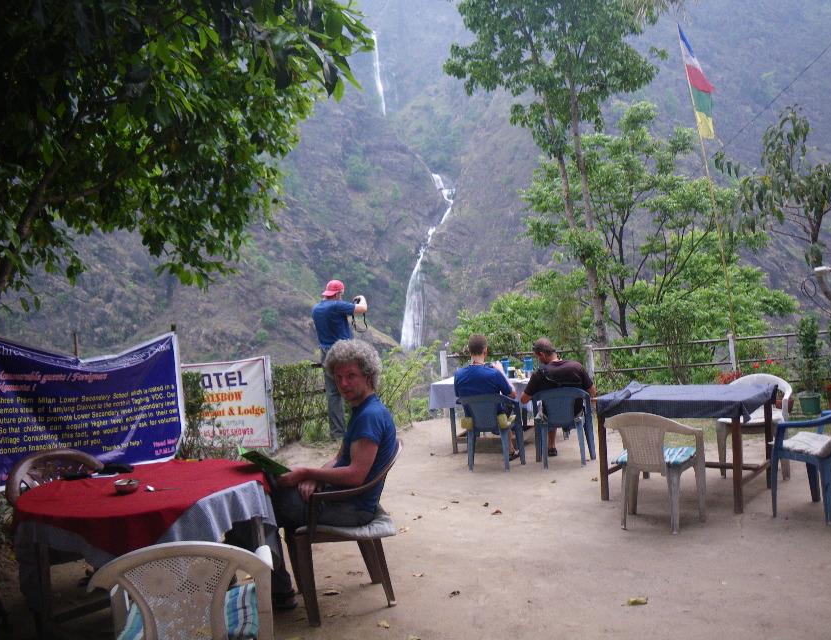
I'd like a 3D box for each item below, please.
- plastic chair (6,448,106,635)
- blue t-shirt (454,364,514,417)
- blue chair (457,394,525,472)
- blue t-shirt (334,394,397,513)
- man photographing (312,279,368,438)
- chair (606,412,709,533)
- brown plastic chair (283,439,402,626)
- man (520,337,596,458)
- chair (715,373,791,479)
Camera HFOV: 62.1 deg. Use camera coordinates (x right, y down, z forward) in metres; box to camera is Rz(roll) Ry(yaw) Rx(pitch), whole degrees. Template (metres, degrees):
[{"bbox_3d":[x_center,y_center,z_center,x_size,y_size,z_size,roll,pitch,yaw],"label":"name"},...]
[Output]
[{"bbox_3d":[-1.839,1.144,3.733,0.600,0.820,0.580,-5,-3,35],"label":"plastic chair"},{"bbox_3d":[0.738,0.765,7.380,0.560,0.550,0.360,-4,-2,14],"label":"blue t-shirt"},{"bbox_3d":[0.805,1.158,7.302,0.570,0.805,0.550,-4,-3,18],"label":"blue chair"},{"bbox_3d":[-0.272,0.725,3.750,0.340,0.590,0.450,-3,-2,-10],"label":"blue t-shirt"},{"bbox_3d":[-0.848,0.452,7.700,0.540,1.760,0.540,-1,-3,-45],"label":"man photographing"},{"bbox_3d":[1.683,1.044,4.888,0.570,0.812,0.550,-5,-3,35],"label":"chair"},{"bbox_3d":[-0.351,1.081,3.699,0.600,0.815,0.580,-3,-3,-17],"label":"brown plastic chair"},{"bbox_3d":[1.508,0.857,7.427,0.680,1.310,0.850,-4,-2,8],"label":"man"},{"bbox_3d":[2.951,0.908,5.969,0.570,0.824,0.550,-5,-3,37],"label":"chair"}]

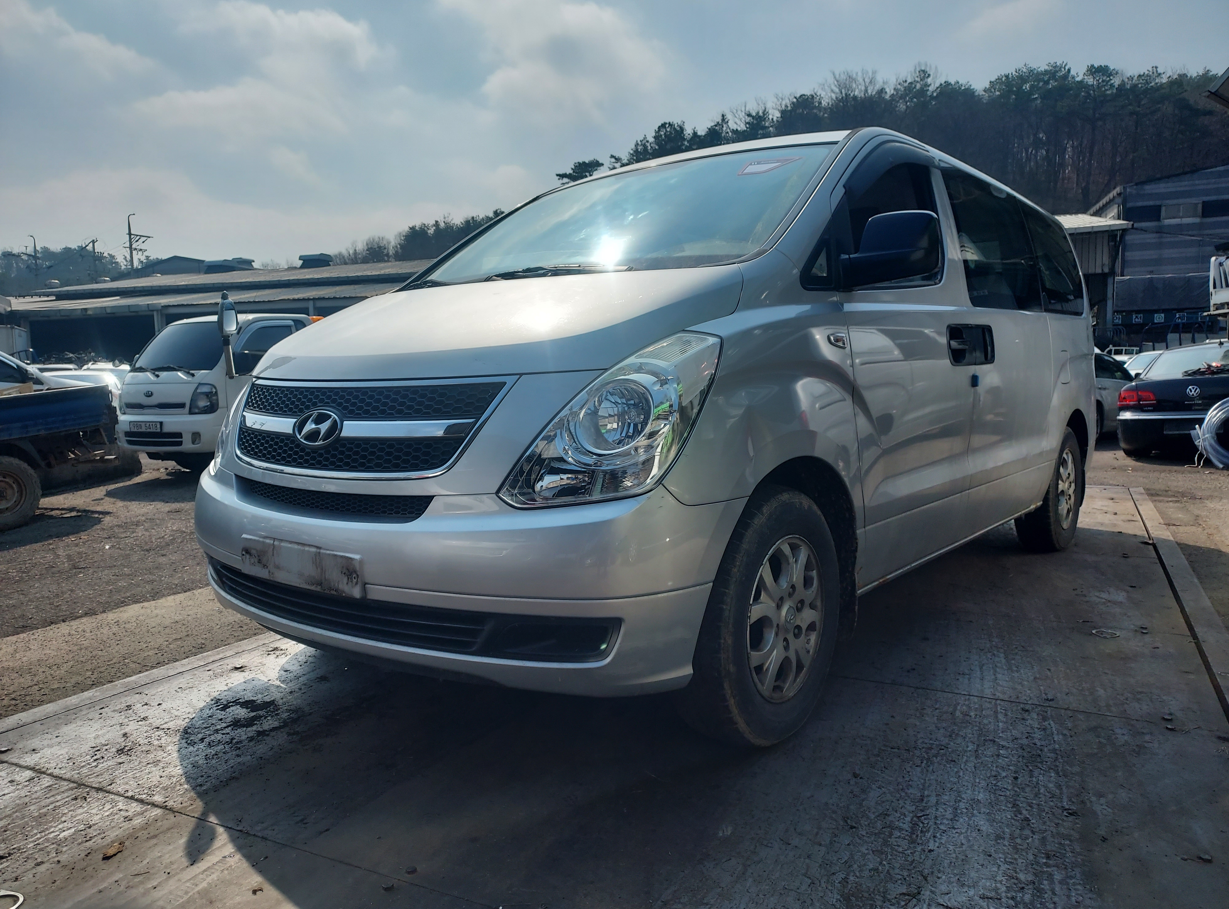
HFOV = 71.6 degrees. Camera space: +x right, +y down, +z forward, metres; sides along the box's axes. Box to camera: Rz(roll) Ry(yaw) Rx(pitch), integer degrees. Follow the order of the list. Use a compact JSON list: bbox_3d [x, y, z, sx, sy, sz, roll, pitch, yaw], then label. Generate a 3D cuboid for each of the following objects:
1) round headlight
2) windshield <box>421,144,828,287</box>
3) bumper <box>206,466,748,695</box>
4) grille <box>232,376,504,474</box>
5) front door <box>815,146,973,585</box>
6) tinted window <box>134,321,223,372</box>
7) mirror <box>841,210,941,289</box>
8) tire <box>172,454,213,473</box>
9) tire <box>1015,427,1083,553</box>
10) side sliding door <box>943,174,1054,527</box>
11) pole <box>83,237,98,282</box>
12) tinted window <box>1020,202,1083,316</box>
[{"bbox_3d":[-0.004,-0.089,2.017,0.175,0.178,0.100,3,6,40],"label":"round headlight"},{"bbox_3d":[-0.013,-0.848,3.082,1.520,0.140,0.990,3,38,40],"label":"windshield"},{"bbox_3d":[-0.600,0.296,2.452,1.870,0.510,0.700,3,6,40],"label":"bumper"},{"bbox_3d":[-0.732,-0.080,2.270,1.200,0.255,0.190,3,6,40],"label":"grille"},{"bbox_3d":[0.942,-0.368,2.942,0.260,1.530,1.330,3,6,40],"label":"front door"},{"bbox_3d":[-5.186,-1.287,10.150,1.420,0.680,0.150,1,-25,23],"label":"tinted window"},{"bbox_3d":[0.776,-0.567,2.373,0.245,0.205,0.160,3,6,40],"label":"mirror"},{"bbox_3d":[-5.367,-0.088,10.773,0.200,0.650,0.650,1,5,23],"label":"tire"},{"bbox_3d":[2.445,0.189,4.795,0.225,0.680,0.680,3,6,40],"label":"tire"},{"bbox_3d":[1.738,-0.468,3.887,0.250,1.540,1.270,3,6,40],"label":"side sliding door"},{"bbox_3d":[-41.447,-11.002,68.534,1.200,12.600,0.500,-1,5,0],"label":"pole"},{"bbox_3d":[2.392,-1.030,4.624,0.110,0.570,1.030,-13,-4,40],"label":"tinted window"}]

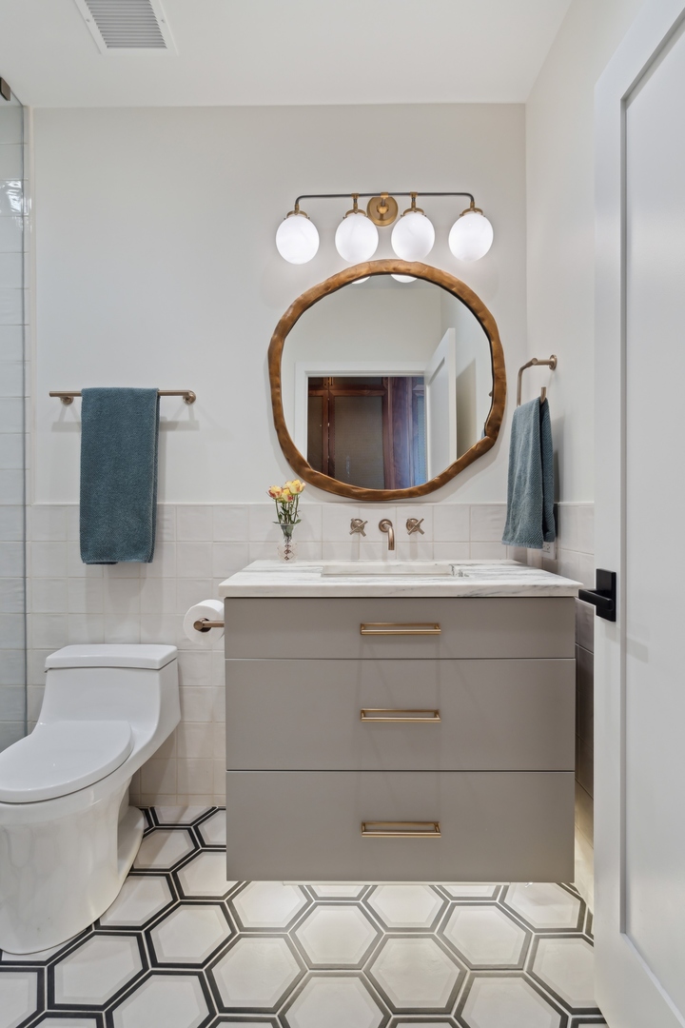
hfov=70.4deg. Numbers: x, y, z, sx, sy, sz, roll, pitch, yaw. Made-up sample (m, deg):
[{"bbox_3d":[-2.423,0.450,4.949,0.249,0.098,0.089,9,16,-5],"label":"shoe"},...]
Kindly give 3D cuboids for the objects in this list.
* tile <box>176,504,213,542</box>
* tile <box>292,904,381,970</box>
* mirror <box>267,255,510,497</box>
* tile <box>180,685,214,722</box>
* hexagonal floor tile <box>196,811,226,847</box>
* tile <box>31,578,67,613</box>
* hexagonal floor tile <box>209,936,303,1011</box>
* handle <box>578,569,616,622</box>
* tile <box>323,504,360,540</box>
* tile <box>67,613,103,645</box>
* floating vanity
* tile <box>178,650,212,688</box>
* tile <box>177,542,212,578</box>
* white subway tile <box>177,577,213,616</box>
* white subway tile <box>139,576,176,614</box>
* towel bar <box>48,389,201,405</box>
[{"bbox_3d":[-0.517,0.033,1.700,0.126,0.125,0.010,0,1,1],"label":"tile"},{"bbox_3d":[-0.014,1.113,1.283,0.250,0.010,0.212,0,1,0],"label":"tile"},{"bbox_3d":[0.160,-0.476,1.731,0.845,0.855,0.045,0,0,0],"label":"mirror"},{"bbox_3d":[-0.550,0.710,1.814,0.132,0.132,0.010,0,1,0],"label":"tile"},{"bbox_3d":[-0.390,1.065,1.641,0.210,0.010,0.178,0,0,0],"label":"hexagonal floor tile"},{"bbox_3d":[-1.066,0.299,1.765,0.130,0.130,0.010,0,0,0],"label":"tile"},{"bbox_3d":[-0.198,1.056,1.118,0.218,0.010,0.184,0,1,0],"label":"hexagonal floor tile"},{"bbox_3d":[0.533,0.172,0.983,0.054,0.100,0.143,0,1,0],"label":"handle"},{"bbox_3d":[-0.005,0.033,1.695,0.126,0.125,0.010,0,1,1],"label":"tile"},{"bbox_3d":[-0.901,0.415,1.710,0.126,0.125,0.010,0,1,1],"label":"tile"},{"bbox_3d":[0.148,0.538,1.467,0.890,0.733,0.570,0,0,0],"label":"floating vanity"},{"bbox_3d":[-0.536,0.562,1.762,0.130,0.130,0.010,0,0,0],"label":"tile"},{"bbox_3d":[-0.547,0.170,1.802,0.132,0.132,0.010,0,1,0],"label":"tile"},{"bbox_3d":[-0.537,0.300,1.762,0.130,0.130,0.010,0,0,0],"label":"white subway tile"},{"bbox_3d":[-0.668,0.300,1.763,0.130,0.130,0.010,0,0,0],"label":"white subway tile"},{"bbox_3d":[-0.742,-0.399,1.652,0.477,0.046,0.077,0,1,1],"label":"towel bar"}]

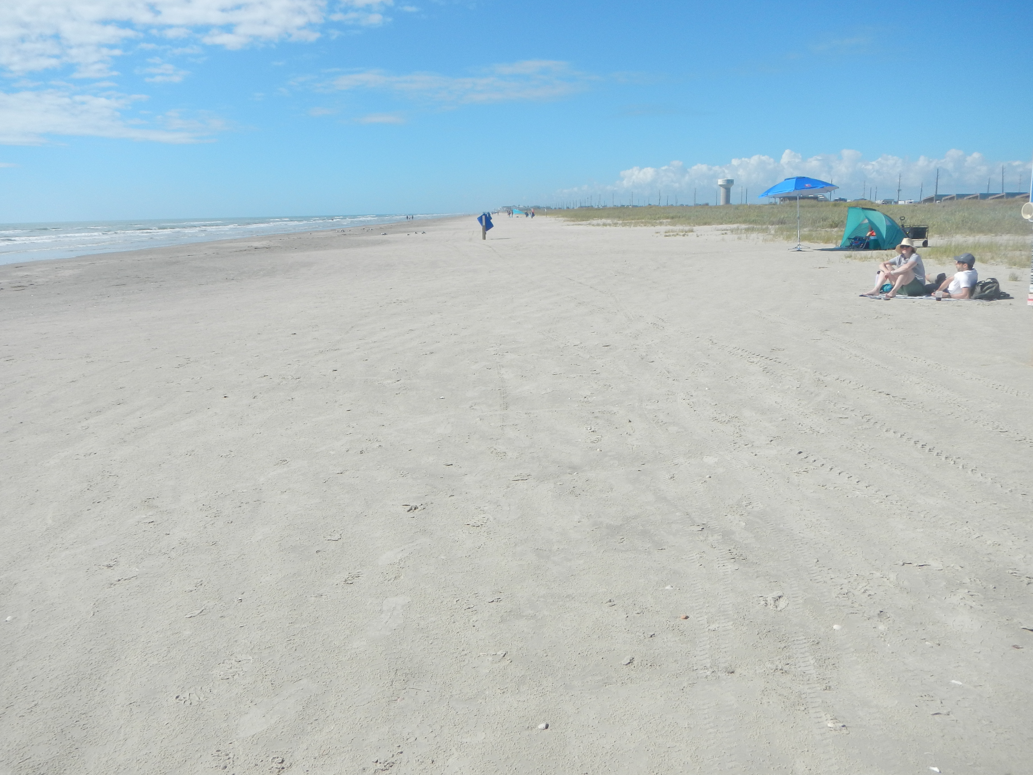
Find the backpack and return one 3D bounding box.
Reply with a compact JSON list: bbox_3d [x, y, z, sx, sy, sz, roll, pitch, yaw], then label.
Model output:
[{"bbox_3d":[6.703,-1.435,11.928,0.420,0.330,0.300,5,13,27],"label":"backpack"}]

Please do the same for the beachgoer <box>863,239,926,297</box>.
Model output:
[{"bbox_3d":[5.662,-1.798,12.471,0.810,0.860,0.520,-4,12,-11],"label":"beachgoer"}]

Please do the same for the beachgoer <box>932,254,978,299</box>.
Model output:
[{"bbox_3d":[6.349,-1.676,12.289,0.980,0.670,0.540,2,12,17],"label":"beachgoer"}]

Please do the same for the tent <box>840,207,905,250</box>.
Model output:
[{"bbox_3d":[11.298,-5.043,26.274,1.400,1.290,2.050,-6,13,-20],"label":"tent"}]

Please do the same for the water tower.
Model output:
[{"bbox_3d":[270.298,-250.954,1076.160,20.500,37.500,20.500,2,12,14],"label":"water tower"}]

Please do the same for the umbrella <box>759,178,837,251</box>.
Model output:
[{"bbox_3d":[8.658,-5.284,25.416,2.300,2.220,2.300,4,13,22],"label":"umbrella"}]

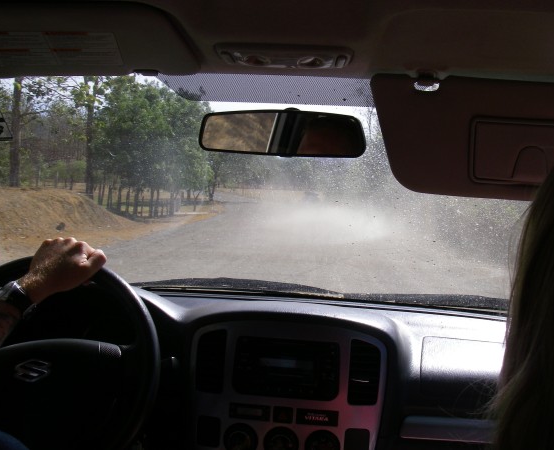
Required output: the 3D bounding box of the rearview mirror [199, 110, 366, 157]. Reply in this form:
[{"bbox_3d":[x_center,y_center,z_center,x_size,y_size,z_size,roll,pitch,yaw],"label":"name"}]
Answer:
[{"bbox_3d":[0.011,-0.126,0.912,0.245,0.062,0.045,5,9,23],"label":"rearview mirror"}]

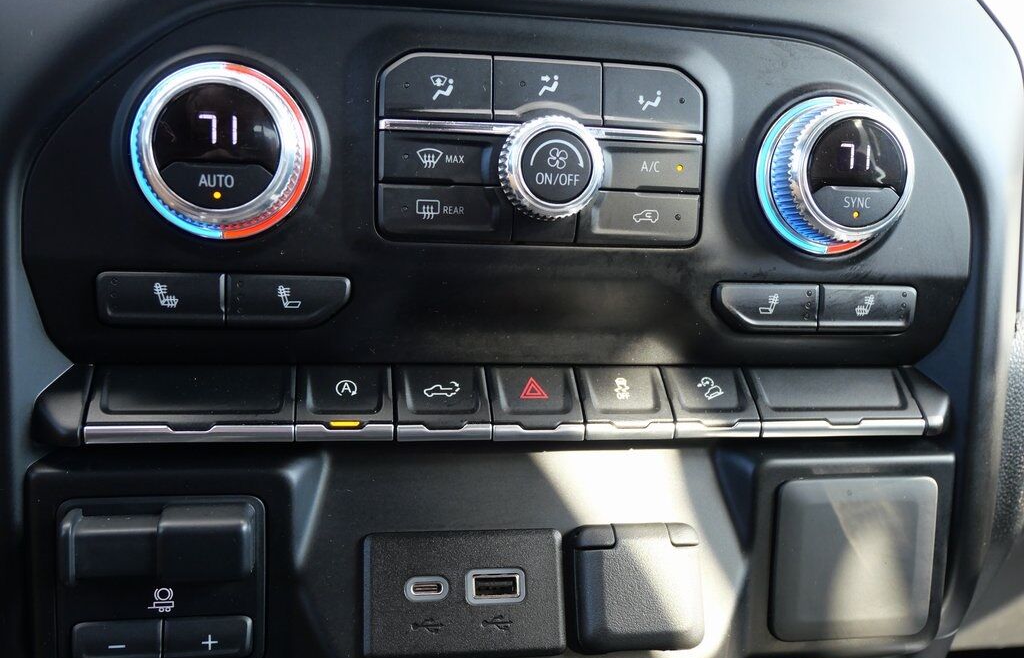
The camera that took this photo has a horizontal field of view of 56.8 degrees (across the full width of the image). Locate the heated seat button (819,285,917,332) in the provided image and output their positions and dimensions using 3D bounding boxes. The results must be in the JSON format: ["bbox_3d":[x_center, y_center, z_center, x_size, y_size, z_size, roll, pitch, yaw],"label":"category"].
[{"bbox_3d":[0.116,-0.007,0.312,0.035,0.015,0.007,1,4,-11],"label":"heated seat button"}]

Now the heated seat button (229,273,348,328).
[{"bbox_3d":[-0.065,-0.008,0.278,0.035,0.015,0.007,1,4,-11],"label":"heated seat button"}]

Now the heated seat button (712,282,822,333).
[{"bbox_3d":[0.081,-0.007,0.306,0.036,0.015,0.007,1,4,-11],"label":"heated seat button"}]

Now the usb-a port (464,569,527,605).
[{"bbox_3d":[-0.005,0.076,0.282,0.018,0.010,0.007,1,-6,-11],"label":"usb-a port"}]

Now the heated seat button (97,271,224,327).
[{"bbox_3d":[-0.100,-0.009,0.271,0.034,0.015,0.007,1,4,-11],"label":"heated seat button"}]

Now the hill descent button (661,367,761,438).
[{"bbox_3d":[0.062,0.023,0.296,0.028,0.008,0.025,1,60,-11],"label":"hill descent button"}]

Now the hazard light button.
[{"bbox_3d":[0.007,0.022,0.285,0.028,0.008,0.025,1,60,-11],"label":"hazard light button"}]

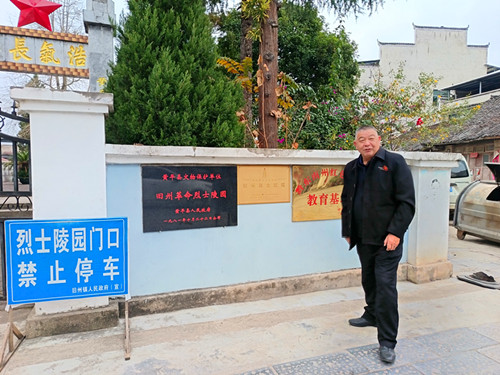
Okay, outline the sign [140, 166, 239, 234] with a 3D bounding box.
[{"bbox_3d":[-0.559,0.101,3.366,0.920,0.620,0.030,-1,3,-21],"label":"sign"}]

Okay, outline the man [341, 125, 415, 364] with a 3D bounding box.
[{"bbox_3d":[0.976,0.356,2.658,0.580,1.670,0.500,2,4,43],"label":"man"}]

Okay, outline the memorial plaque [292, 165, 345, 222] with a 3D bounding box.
[{"bbox_3d":[0.888,0.067,3.920,0.910,0.610,0.030,-1,3,-21],"label":"memorial plaque"}]

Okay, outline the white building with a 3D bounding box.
[{"bbox_3d":[11.967,-5.494,28.242,9.260,11.870,8.000,0,3,-5],"label":"white building"}]

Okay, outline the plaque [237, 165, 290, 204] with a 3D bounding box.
[{"bbox_3d":[0.154,-0.027,3.634,0.600,0.400,0.030,-1,3,-21],"label":"plaque"}]

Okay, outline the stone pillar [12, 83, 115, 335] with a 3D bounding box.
[{"bbox_3d":[-1.586,0.202,3.110,0.710,1.970,0.640,-1,3,-21],"label":"stone pillar"}]

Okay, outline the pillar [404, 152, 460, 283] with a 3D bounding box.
[{"bbox_3d":[2.224,0.363,4.559,0.640,1.580,0.600,-1,3,-21],"label":"pillar"}]

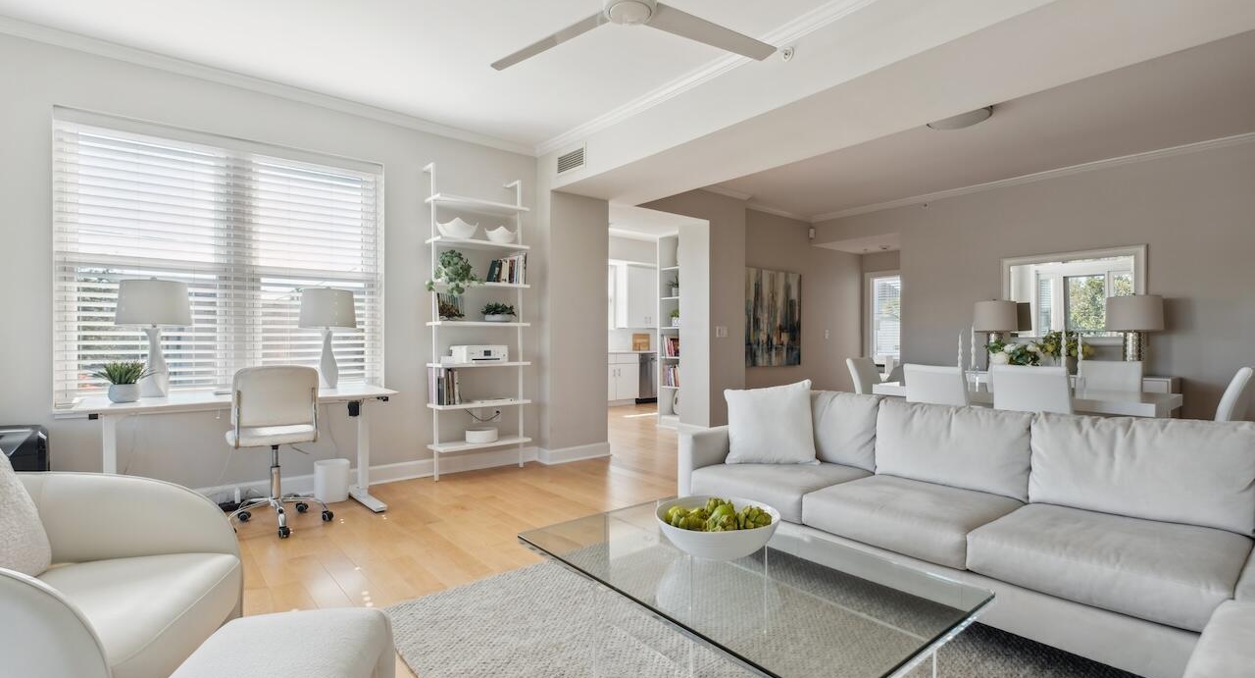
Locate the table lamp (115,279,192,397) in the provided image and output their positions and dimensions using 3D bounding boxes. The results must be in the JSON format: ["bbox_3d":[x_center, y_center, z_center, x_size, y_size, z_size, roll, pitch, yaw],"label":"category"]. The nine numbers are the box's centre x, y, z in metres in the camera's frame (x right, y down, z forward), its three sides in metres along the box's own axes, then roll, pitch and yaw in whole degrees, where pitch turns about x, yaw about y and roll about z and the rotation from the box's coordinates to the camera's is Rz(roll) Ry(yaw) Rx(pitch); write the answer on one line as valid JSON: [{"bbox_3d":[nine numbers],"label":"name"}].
[{"bbox_3d":[-2.864,-0.013,3.162,0.355,0.710,0.355,0,0,-38],"label":"table lamp"}]

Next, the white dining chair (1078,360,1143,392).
[{"bbox_3d":[3.690,0.650,4.070,0.570,0.930,0.430,0,0,-39],"label":"white dining chair"}]

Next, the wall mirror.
[{"bbox_3d":[4.558,-0.419,5.404,0.050,0.959,1.196,0,0,-42],"label":"wall mirror"}]

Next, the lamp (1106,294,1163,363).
[{"bbox_3d":[4.500,-0.015,4.635,0.370,0.730,0.370,0,0,-39],"label":"lamp"}]

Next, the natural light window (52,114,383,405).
[{"bbox_3d":[-2.618,-0.457,3.557,1.766,1.735,0.120,0,0,-36],"label":"natural light window"}]

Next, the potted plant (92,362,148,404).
[{"bbox_3d":[-2.916,0.235,3.022,0.260,0.230,0.250,0,0,-36],"label":"potted plant"}]

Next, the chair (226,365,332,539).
[{"bbox_3d":[-2.075,0.633,3.115,0.530,0.945,0.560,0,0,-35],"label":"chair"}]

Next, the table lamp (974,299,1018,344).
[{"bbox_3d":[3.830,-0.015,5.455,0.370,0.730,0.370,0,0,-39],"label":"table lamp"}]

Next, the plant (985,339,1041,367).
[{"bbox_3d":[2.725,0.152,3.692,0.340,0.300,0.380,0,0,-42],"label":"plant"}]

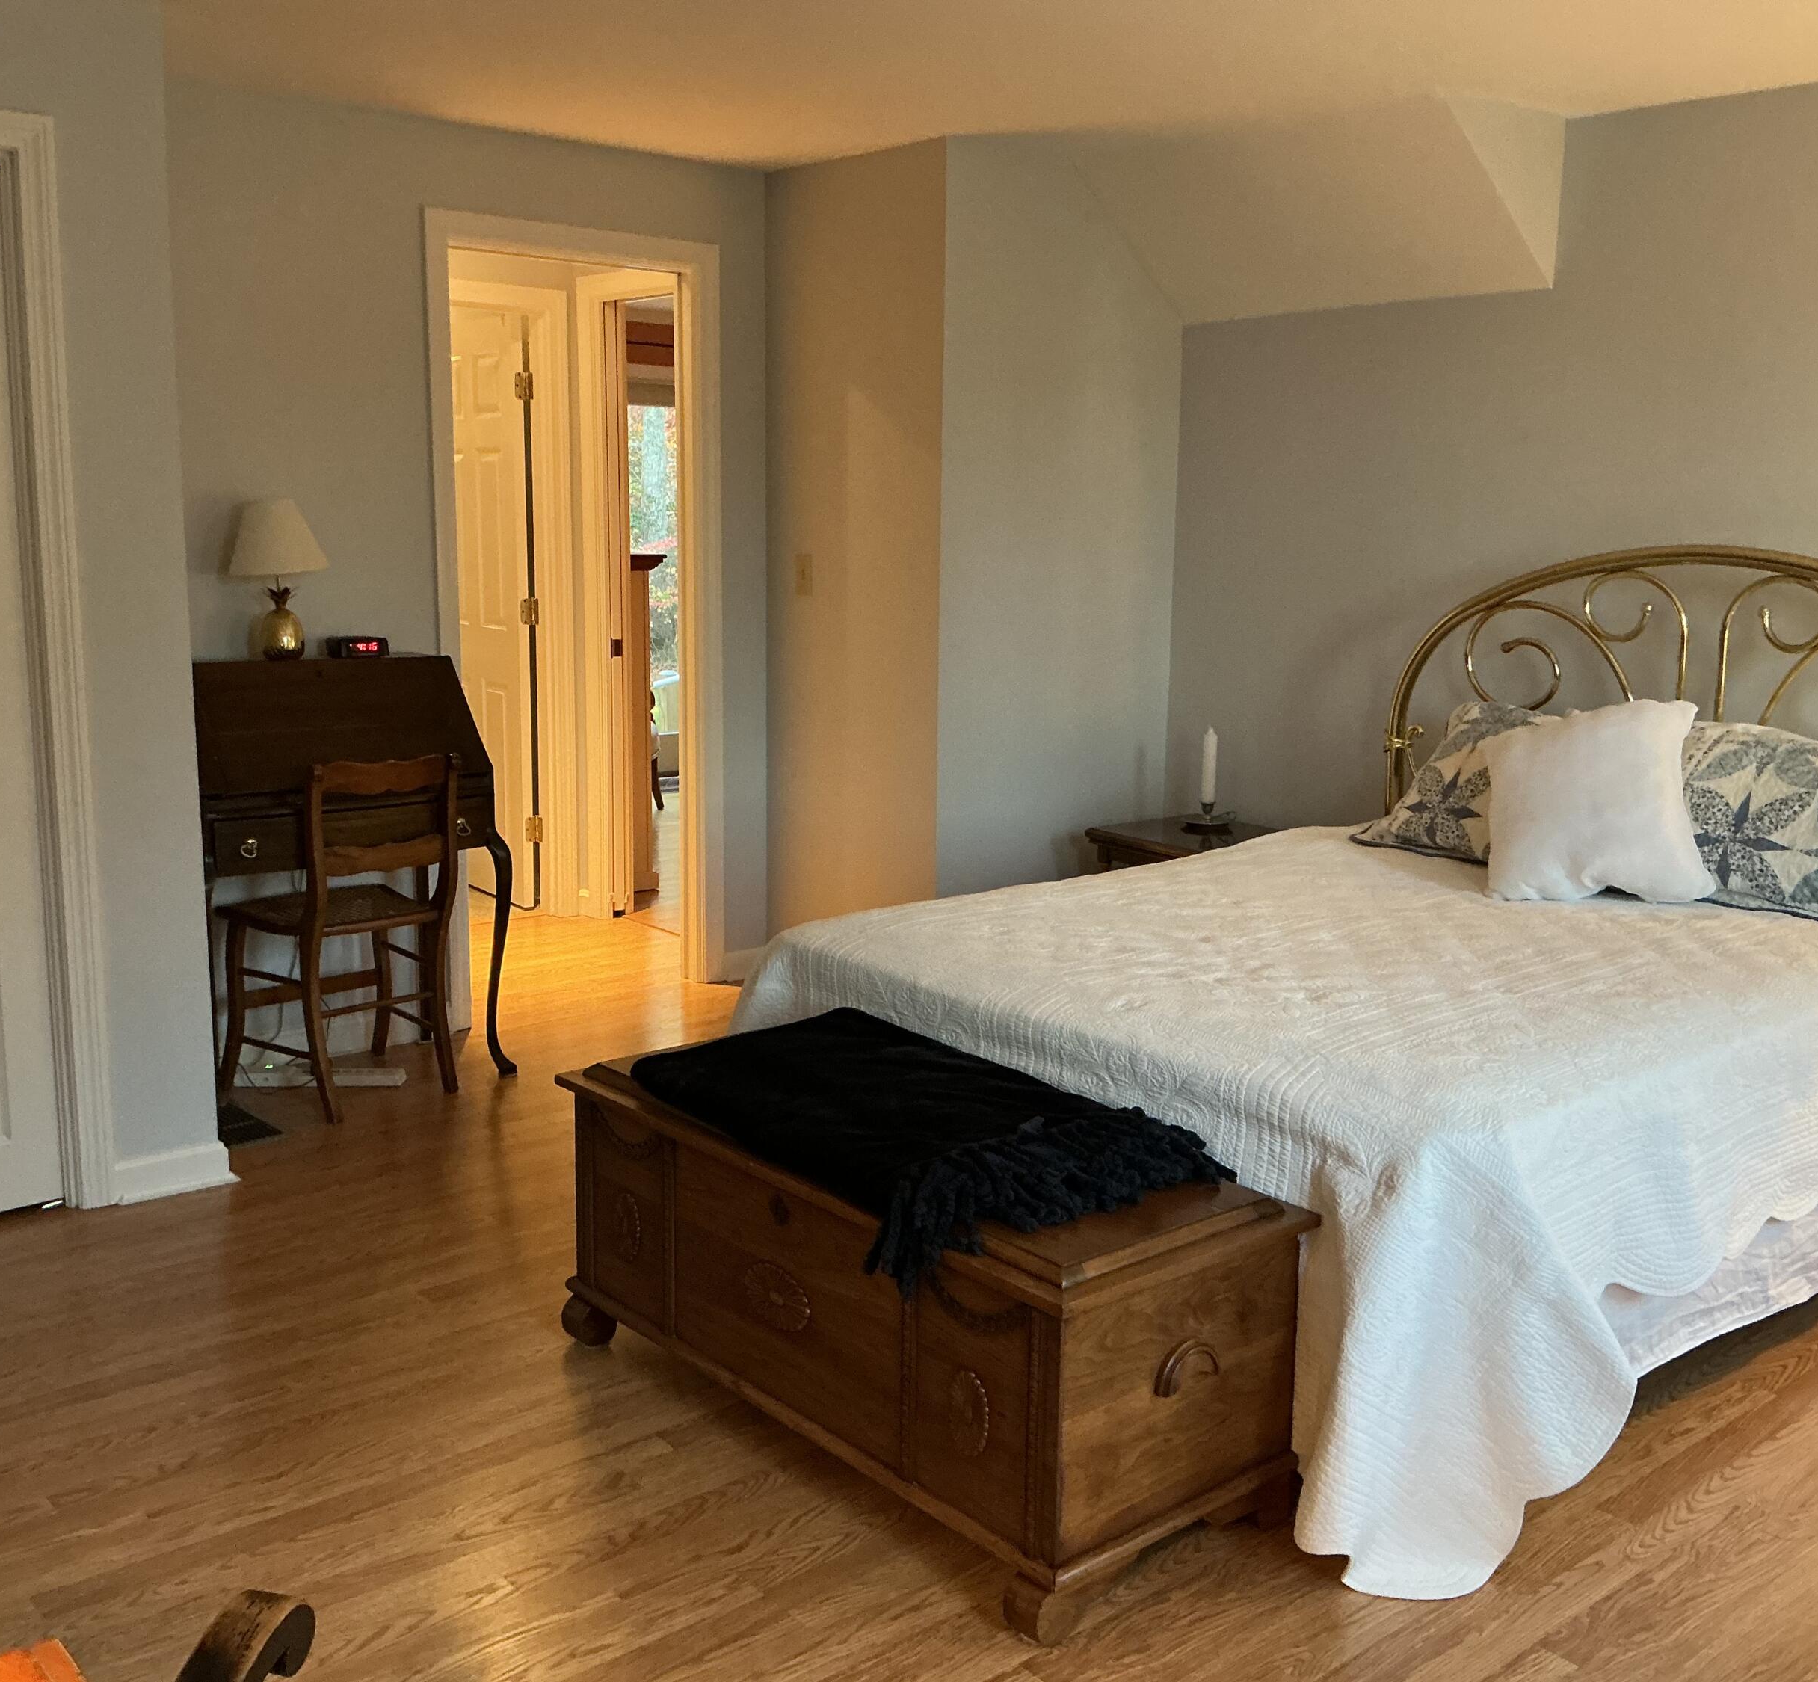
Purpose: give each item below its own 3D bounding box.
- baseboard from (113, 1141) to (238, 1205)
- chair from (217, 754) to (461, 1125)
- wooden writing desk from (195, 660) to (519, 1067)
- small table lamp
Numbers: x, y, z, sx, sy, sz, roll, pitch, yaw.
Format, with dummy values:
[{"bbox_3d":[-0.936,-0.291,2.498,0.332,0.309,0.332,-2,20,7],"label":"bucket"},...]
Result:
[{"bbox_3d":[-1.512,0.684,3.728,0.239,0.080,0.025,-7,12,-39],"label":"baseboard"},{"bbox_3d":[-1.357,0.200,4.371,0.436,0.830,0.438,10,13,43],"label":"chair"},{"bbox_3d":[-1.412,0.082,4.436,0.725,1.040,0.420,-7,12,-39],"label":"wooden writing desk"},{"bbox_3d":[-1.512,-0.626,4.359,0.245,0.380,0.245,-7,12,-39],"label":"small table lamp"}]

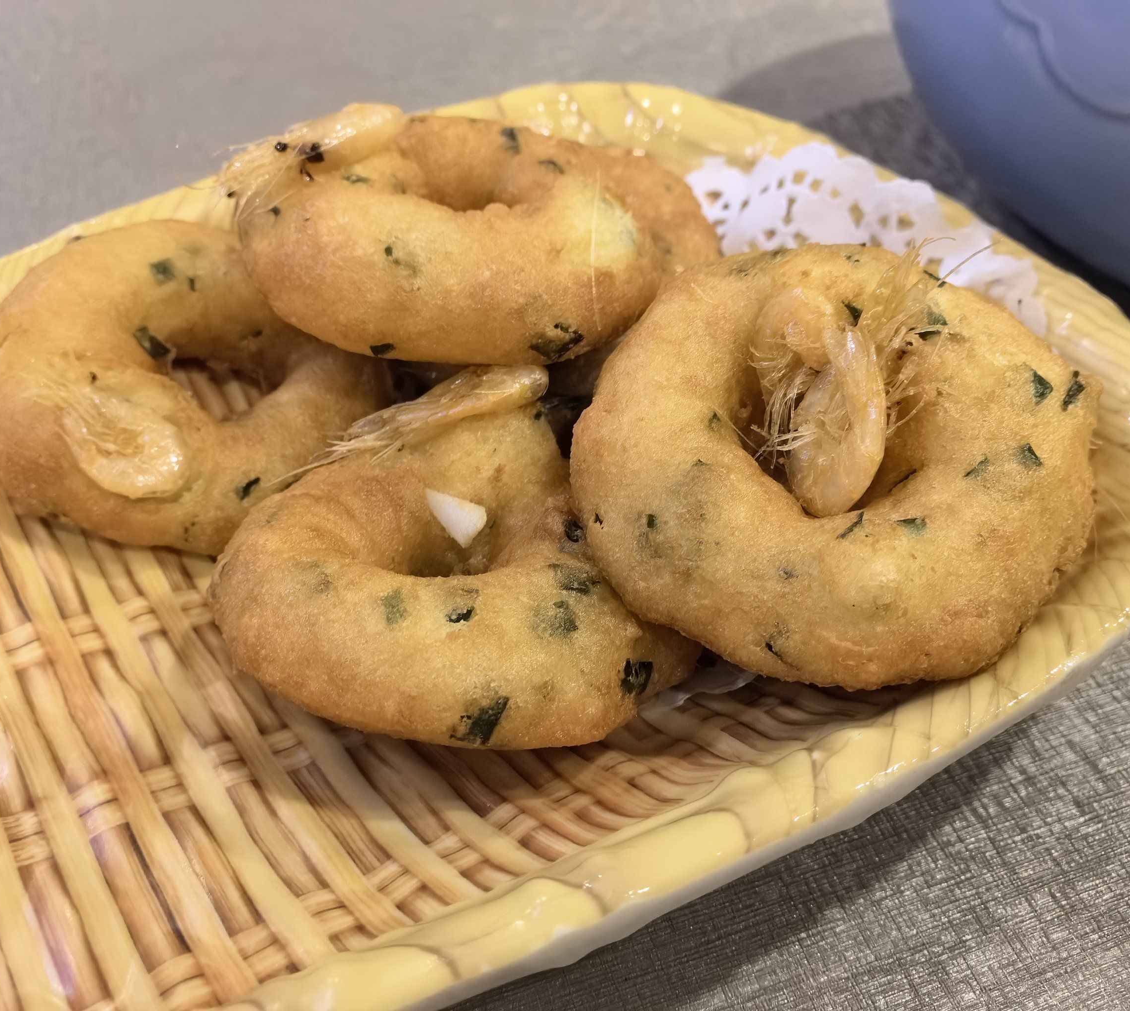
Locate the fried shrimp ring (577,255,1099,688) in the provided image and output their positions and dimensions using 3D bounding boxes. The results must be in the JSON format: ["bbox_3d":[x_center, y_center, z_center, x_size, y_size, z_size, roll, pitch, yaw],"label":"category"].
[{"bbox_3d":[0.049,-0.012,0.196,0.096,0.033,0.095,2,58,5],"label":"fried shrimp ring"}]

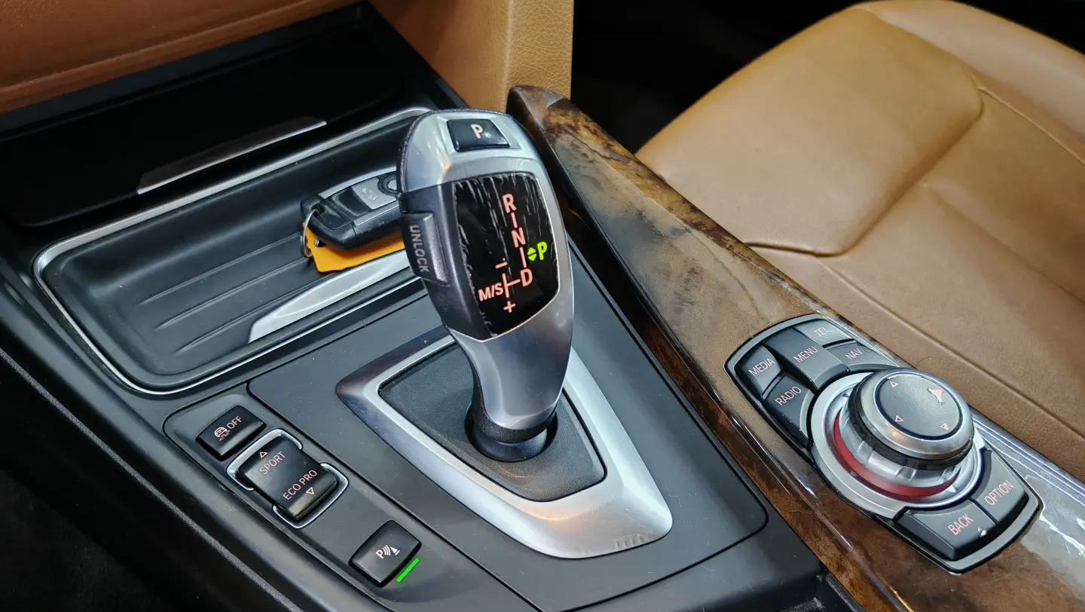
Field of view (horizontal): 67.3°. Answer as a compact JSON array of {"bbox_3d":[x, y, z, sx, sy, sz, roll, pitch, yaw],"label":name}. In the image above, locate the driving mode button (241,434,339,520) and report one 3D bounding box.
[{"bbox_3d":[-0.089,0.061,0.287,0.030,0.006,0.019,29,49,22],"label":"driving mode button"}]

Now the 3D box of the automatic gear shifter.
[{"bbox_3d":[-0.014,-0.002,0.276,0.048,0.125,0.038,-27,39,-29],"label":"automatic gear shifter"}]

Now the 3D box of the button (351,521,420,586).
[{"bbox_3d":[-0.051,0.082,0.270,0.014,0.005,0.020,29,48,22],"label":"button"}]

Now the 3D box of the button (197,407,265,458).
[{"bbox_3d":[-0.114,0.047,0.298,0.014,0.005,0.020,29,48,22],"label":"button"}]

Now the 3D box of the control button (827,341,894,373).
[{"bbox_3d":[0.128,0.022,0.332,0.019,0.005,0.017,-15,48,-20],"label":"control button"}]

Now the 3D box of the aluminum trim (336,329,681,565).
[{"bbox_3d":[-0.003,0.043,0.311,0.102,0.009,0.122,-23,51,-27],"label":"aluminum trim"}]

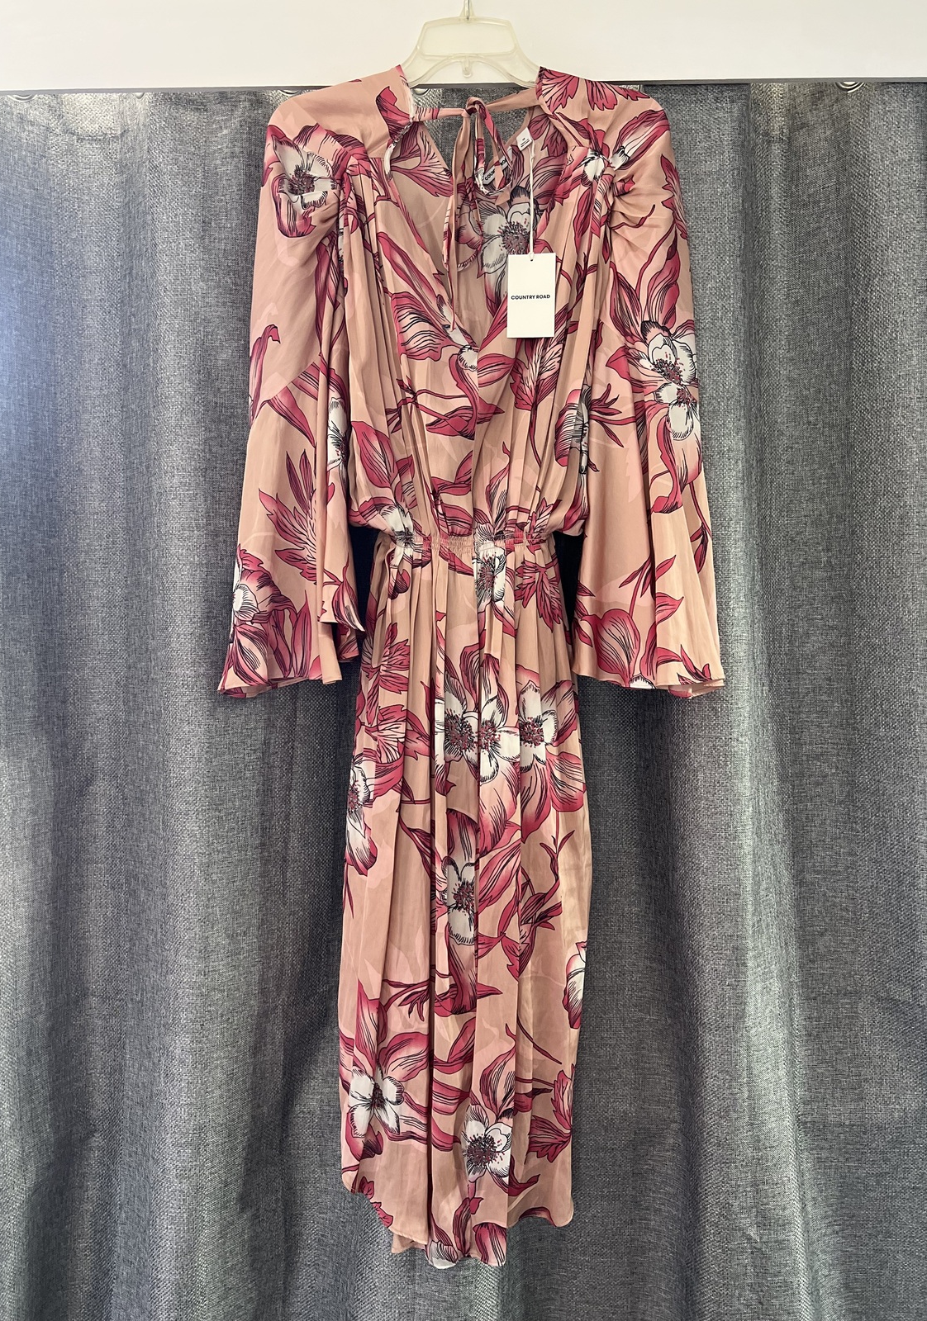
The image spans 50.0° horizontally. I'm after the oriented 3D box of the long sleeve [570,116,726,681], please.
[{"bbox_3d":[0.201,-0.284,1.085,0.166,0.640,0.120,0,1,0],"label":"long sleeve"}]

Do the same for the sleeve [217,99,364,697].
[{"bbox_3d":[-0.189,-0.287,1.085,0.158,0.645,0.120,0,1,0],"label":"sleeve"}]

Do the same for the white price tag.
[{"bbox_3d":[0.072,-0.386,1.050,0.050,0.088,0.003,1,1,6],"label":"white price tag"}]

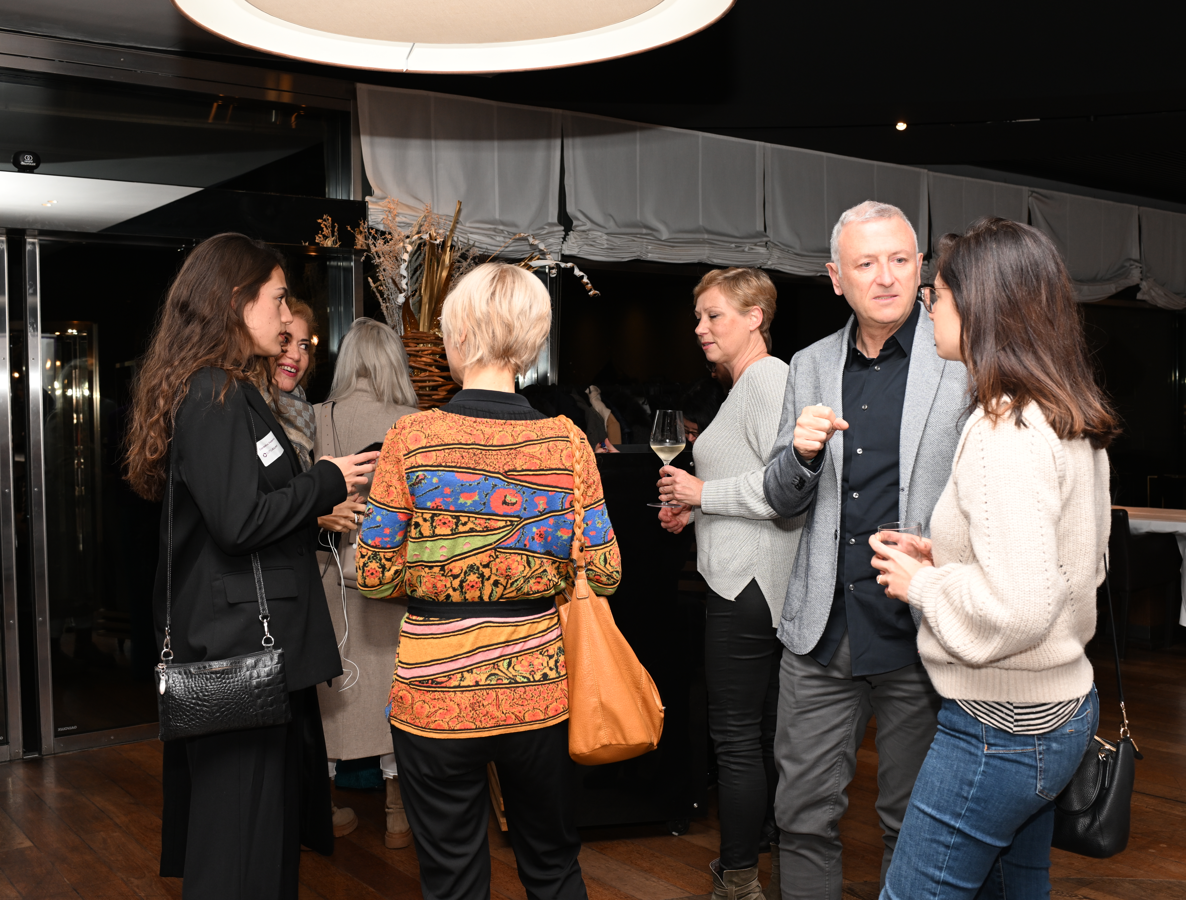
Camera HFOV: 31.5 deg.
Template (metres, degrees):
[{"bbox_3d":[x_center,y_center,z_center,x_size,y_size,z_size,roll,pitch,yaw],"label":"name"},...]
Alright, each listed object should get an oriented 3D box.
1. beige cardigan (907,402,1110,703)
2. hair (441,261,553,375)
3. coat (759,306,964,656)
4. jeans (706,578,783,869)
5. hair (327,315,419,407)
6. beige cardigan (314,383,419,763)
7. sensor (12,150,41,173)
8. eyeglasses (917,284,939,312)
[{"bbox_3d":[0.667,0.146,3.350,0.290,0.500,0.430,0,2,29],"label":"beige cardigan"},{"bbox_3d":[-0.174,-0.235,3.740,0.195,0.205,0.205,-2,2,-18],"label":"hair"},{"bbox_3d":[0.532,0.057,3.930,0.460,0.650,0.310,-1,2,-5],"label":"coat"},{"bbox_3d":[0.389,0.629,5.220,0.270,0.810,0.340,-1,2,5],"label":"jeans"},{"bbox_3d":[-0.679,-0.269,6.450,0.255,0.285,0.220,-1,2,6],"label":"hair"},{"bbox_3d":[-0.688,0.376,6.450,0.470,1.130,0.300,-1,2,7],"label":"beige cardigan"},{"bbox_3d":[-2.215,-1.130,8.220,0.065,0.087,0.115,0,2,38],"label":"sensor"},{"bbox_3d":[0.591,-0.239,3.330,0.140,0.047,0.140,0,2,24],"label":"eyeglasses"}]

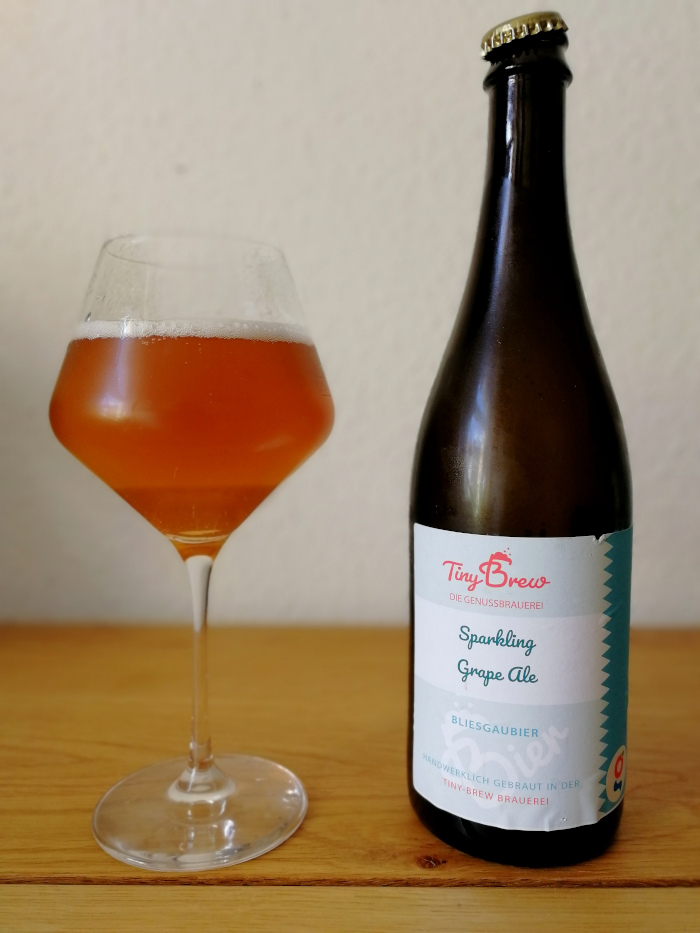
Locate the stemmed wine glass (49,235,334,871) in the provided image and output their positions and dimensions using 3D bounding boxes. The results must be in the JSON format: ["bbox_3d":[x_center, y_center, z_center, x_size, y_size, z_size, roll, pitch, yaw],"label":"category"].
[{"bbox_3d":[-0.058,0.028,0.281,0.104,0.217,0.104,0,5,0],"label":"stemmed wine glass"}]

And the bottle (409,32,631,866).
[{"bbox_3d":[0.066,-0.013,0.283,0.085,0.300,0.085,2,5,23],"label":"bottle"}]

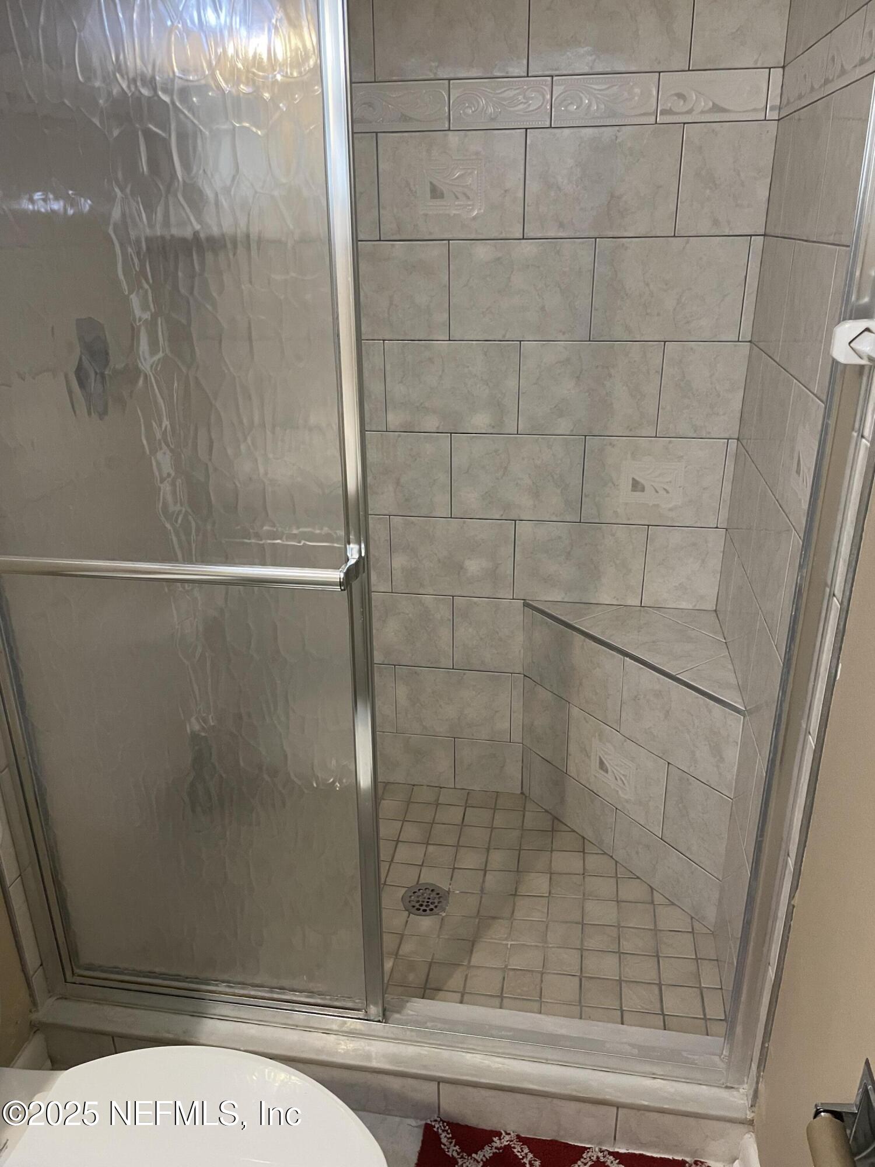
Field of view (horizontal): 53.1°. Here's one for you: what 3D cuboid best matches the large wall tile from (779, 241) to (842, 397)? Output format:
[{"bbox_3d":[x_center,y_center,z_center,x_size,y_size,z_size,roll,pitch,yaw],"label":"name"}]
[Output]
[{"bbox_3d":[0.582,-0.422,1.373,0.009,0.203,0.297,3,23,9],"label":"large wall tile"}]

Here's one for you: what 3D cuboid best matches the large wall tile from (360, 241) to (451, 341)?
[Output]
[{"bbox_3d":[-0.122,-0.638,1.913,0.302,0.203,0.009,3,23,9],"label":"large wall tile"}]

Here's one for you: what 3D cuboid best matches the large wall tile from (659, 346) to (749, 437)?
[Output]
[{"bbox_3d":[0.565,-0.411,1.868,0.169,0.201,0.010,3,24,9],"label":"large wall tile"}]

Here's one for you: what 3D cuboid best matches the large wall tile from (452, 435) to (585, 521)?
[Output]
[{"bbox_3d":[0.182,-0.243,2.008,0.299,0.201,0.010,3,24,9],"label":"large wall tile"}]

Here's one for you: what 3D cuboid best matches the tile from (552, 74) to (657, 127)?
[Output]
[{"bbox_3d":[0.325,-0.939,1.705,0.200,0.085,0.009,3,23,9],"label":"tile"}]

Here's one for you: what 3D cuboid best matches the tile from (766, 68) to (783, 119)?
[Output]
[{"bbox_3d":[0.637,-0.923,1.656,0.020,0.085,0.009,3,23,9],"label":"tile"}]

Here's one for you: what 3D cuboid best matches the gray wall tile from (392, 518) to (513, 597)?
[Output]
[{"bbox_3d":[0.037,-0.064,2.144,0.304,0.203,0.010,3,23,9],"label":"gray wall tile"}]

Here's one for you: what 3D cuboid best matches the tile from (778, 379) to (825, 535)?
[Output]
[{"bbox_3d":[0.563,-0.179,1.330,0.010,0.201,0.294,3,24,9],"label":"tile"}]

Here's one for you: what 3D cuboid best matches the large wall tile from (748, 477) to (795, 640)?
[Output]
[{"bbox_3d":[0.591,-0.049,1.552,0.010,0.203,0.290,3,24,9],"label":"large wall tile"}]

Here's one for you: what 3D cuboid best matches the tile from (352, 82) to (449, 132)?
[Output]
[{"bbox_3d":[-0.075,-0.960,1.769,0.200,0.085,0.009,3,23,9],"label":"tile"}]

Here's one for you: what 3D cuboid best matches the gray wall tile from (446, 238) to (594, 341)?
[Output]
[{"bbox_3d":[0.178,-0.627,1.879,0.304,0.203,0.010,3,23,9],"label":"gray wall tile"}]

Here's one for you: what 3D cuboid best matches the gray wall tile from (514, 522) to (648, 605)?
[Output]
[{"bbox_3d":[0.335,-0.048,2.066,0.299,0.201,0.010,3,24,9],"label":"gray wall tile"}]

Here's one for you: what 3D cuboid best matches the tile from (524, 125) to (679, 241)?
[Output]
[{"bbox_3d":[0.332,-0.810,1.774,0.304,0.203,0.010,3,23,9],"label":"tile"}]

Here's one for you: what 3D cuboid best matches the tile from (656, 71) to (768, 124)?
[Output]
[{"bbox_3d":[0.520,-0.920,1.656,0.198,0.084,0.010,3,24,9],"label":"tile"}]

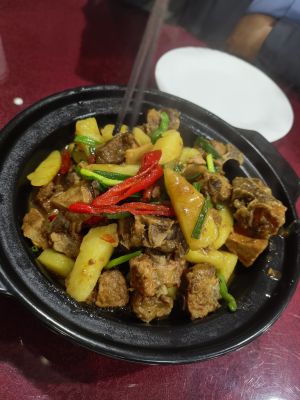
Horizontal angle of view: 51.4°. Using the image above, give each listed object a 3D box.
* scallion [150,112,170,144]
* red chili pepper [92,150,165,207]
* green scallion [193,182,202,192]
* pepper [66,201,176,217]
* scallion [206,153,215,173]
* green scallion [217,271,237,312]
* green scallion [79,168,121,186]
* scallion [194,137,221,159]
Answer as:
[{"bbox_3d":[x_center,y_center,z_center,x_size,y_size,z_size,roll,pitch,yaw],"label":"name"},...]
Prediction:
[{"bbox_3d":[0.011,-0.079,0.344,0.010,0.008,0.037,22,72,0],"label":"scallion"},{"bbox_3d":[-0.017,-0.018,0.277,0.016,0.012,0.080,44,57,16],"label":"red chili pepper"},{"bbox_3d":[0.047,-0.012,0.311,0.007,0.006,0.012,-16,61,-26],"label":"green scallion"},{"bbox_3d":[-0.022,0.008,0.259,0.088,0.009,0.009,3,54,-15],"label":"pepper"},{"bbox_3d":[0.066,-0.041,0.338,0.006,0.006,0.023,3,62,-15],"label":"scallion"},{"bbox_3d":[0.065,0.078,0.265,0.007,0.006,0.034,-11,72,-23],"label":"green scallion"},{"bbox_3d":[-0.043,-0.020,0.279,0.041,0.006,0.008,16,52,4],"label":"green scallion"},{"bbox_3d":[0.067,-0.060,0.364,0.009,0.007,0.036,-33,66,-33],"label":"scallion"}]

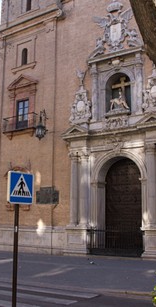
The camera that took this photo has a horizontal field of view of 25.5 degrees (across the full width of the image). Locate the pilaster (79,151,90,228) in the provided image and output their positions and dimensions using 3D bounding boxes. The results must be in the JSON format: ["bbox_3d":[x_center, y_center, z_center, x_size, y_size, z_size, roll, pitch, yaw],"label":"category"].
[{"bbox_3d":[0.329,1.858,18.562,0.470,4.098,0.500,-6,-13,31],"label":"pilaster"}]

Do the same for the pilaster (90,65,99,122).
[{"bbox_3d":[0.932,-3.450,19.501,0.350,3.393,0.320,-6,-13,31],"label":"pilaster"}]

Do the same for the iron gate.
[{"bbox_3d":[1.890,4.682,18.125,3.216,1.400,0.100,-7,-14,31],"label":"iron gate"}]

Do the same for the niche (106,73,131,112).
[{"bbox_3d":[2.394,-3.230,19.082,1.484,2.291,0.800,-6,-13,31],"label":"niche"}]

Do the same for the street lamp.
[{"bbox_3d":[-2.181,-1.757,20.924,0.500,1.991,0.900,-6,-13,31],"label":"street lamp"}]

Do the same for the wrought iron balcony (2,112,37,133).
[{"bbox_3d":[-3.716,-1.942,22.160,2.468,0.960,0.500,-6,-13,31],"label":"wrought iron balcony"}]

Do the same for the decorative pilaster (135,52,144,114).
[{"bbox_3d":[3.403,-3.879,19.102,0.430,3.598,0.350,-7,-14,31],"label":"decorative pilaster"}]

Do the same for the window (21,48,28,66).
[{"bbox_3d":[-3.555,-6.520,23.407,0.522,1.217,0.280,-6,-13,31],"label":"window"}]

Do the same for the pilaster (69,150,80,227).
[{"bbox_3d":[-0.202,2.021,19.988,0.500,4.430,0.460,-7,-14,31],"label":"pilaster"}]

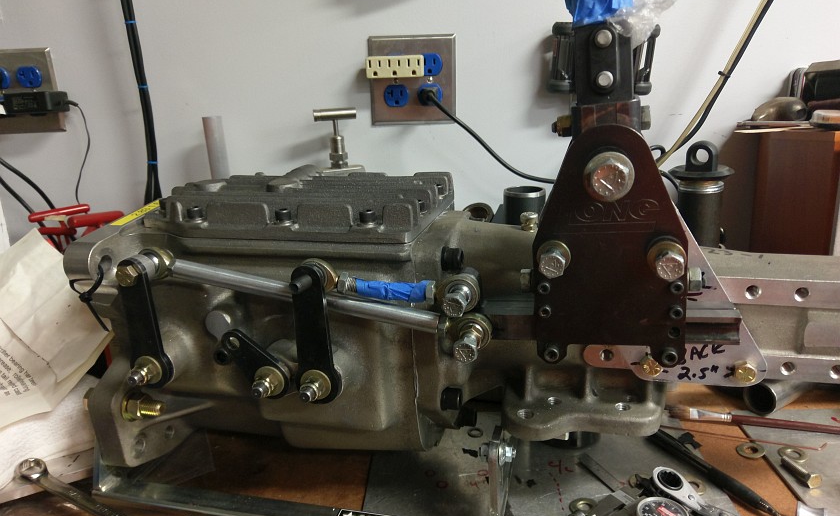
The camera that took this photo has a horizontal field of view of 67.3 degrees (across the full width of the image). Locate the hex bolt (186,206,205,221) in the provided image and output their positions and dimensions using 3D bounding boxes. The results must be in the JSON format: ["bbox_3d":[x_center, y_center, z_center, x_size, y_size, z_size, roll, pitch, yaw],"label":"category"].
[{"bbox_3d":[-0.174,-0.034,0.488,0.013,0.009,0.013,3,19,14],"label":"hex bolt"}]

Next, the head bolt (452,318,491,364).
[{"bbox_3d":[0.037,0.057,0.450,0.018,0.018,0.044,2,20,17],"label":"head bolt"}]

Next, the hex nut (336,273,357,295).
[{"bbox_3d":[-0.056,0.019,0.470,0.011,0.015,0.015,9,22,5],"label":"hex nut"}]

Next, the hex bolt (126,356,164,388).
[{"bbox_3d":[-0.204,0.085,0.467,0.021,0.021,0.022,3,19,14],"label":"hex bolt"}]

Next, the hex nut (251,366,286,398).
[{"bbox_3d":[-0.116,0.096,0.470,0.024,0.024,0.021,2,20,17],"label":"hex nut"}]

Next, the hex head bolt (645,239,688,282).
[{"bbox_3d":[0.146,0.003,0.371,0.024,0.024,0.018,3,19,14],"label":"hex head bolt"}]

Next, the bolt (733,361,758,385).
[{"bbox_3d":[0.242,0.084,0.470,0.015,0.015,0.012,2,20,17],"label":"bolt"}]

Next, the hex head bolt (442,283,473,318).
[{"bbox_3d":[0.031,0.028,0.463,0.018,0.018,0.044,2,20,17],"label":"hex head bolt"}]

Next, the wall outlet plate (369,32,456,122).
[{"bbox_3d":[-0.009,-0.235,0.840,0.116,0.114,0.008,0,19,6],"label":"wall outlet plate"}]

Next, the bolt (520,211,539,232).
[{"bbox_3d":[0.084,-0.028,0.485,0.014,0.015,0.014,3,19,14],"label":"bolt"}]

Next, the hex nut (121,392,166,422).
[{"bbox_3d":[-0.217,0.117,0.497,0.031,0.021,0.021,3,19,14],"label":"hex nut"}]

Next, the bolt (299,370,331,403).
[{"bbox_3d":[-0.079,0.097,0.460,0.024,0.024,0.022,2,20,17],"label":"bolt"}]

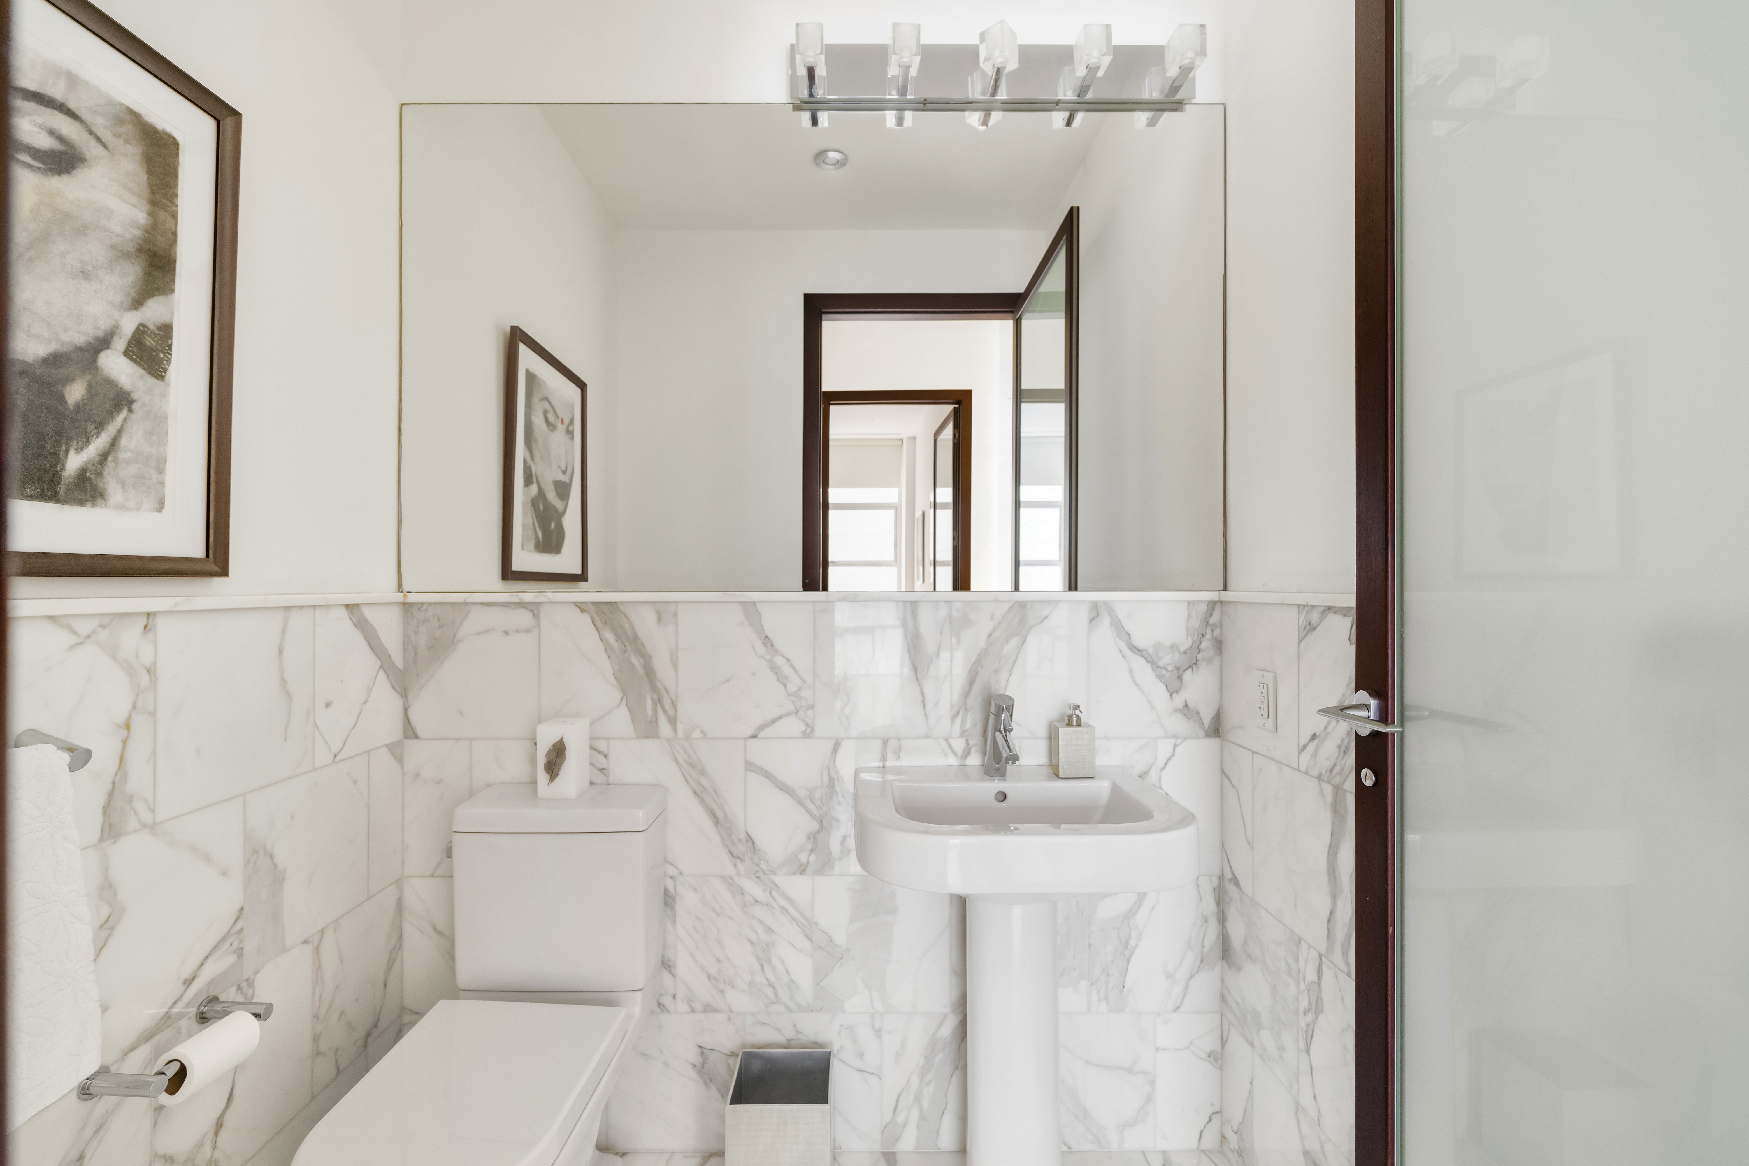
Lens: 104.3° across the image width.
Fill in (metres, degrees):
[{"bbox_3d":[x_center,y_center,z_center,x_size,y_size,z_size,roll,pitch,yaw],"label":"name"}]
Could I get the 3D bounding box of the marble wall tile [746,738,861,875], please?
[{"bbox_3d":[-0.135,0.500,1.518,0.305,0.304,0.012,0,0,0],"label":"marble wall tile"}]

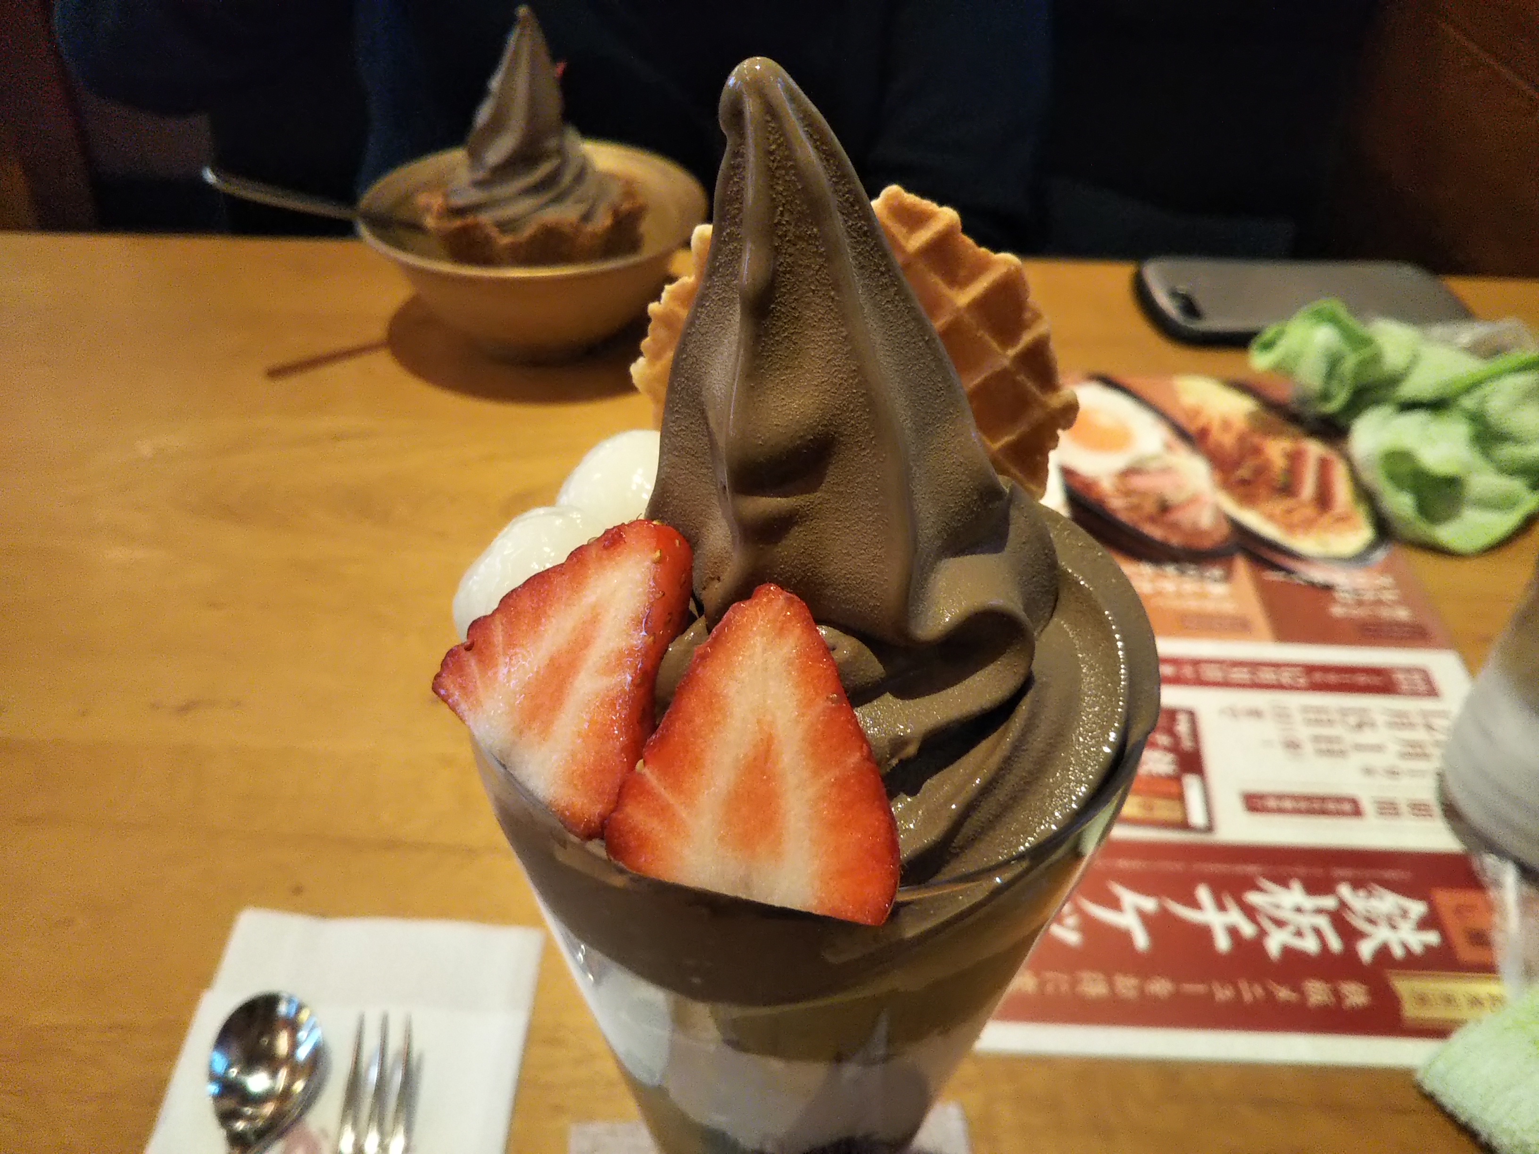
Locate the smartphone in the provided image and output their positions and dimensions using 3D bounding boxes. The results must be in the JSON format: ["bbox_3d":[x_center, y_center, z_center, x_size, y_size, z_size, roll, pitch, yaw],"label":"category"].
[{"bbox_3d":[0.247,-0.130,0.626,0.145,0.010,0.072,1,39,2],"label":"smartphone"}]

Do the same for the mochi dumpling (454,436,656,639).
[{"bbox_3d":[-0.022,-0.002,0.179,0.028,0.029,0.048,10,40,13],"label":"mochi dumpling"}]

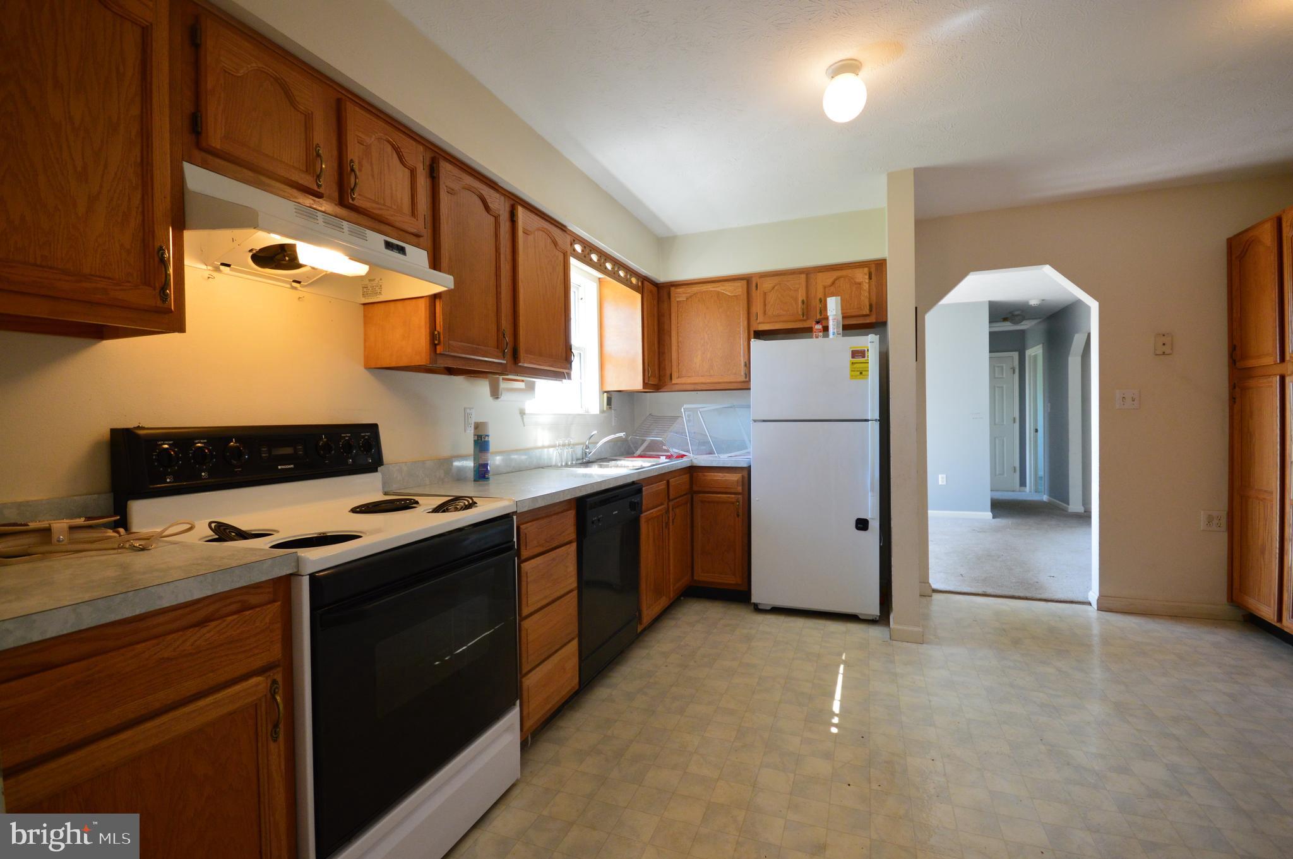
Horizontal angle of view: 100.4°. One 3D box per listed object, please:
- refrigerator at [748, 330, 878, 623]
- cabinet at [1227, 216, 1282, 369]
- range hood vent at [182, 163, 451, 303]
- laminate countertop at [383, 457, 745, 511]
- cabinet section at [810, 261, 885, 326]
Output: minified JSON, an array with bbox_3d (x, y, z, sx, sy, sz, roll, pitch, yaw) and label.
[{"bbox_3d":[1.091,0.281,3.459,0.705,1.655,0.680,0,1,20],"label":"refrigerator"},{"bbox_3d":[3.268,-0.672,2.699,0.350,0.696,0.400,0,1,23],"label":"cabinet"},{"bbox_3d":[-0.973,-0.537,1.584,0.460,0.157,0.729,0,1,23],"label":"range hood vent"},{"bbox_3d":[-0.060,0.230,2.983,1.014,0.039,2.533,0,1,23],"label":"laminate countertop"},{"bbox_3d":[1.320,-0.860,3.533,0.453,0.375,0.310,0,1,23],"label":"cabinet section"}]

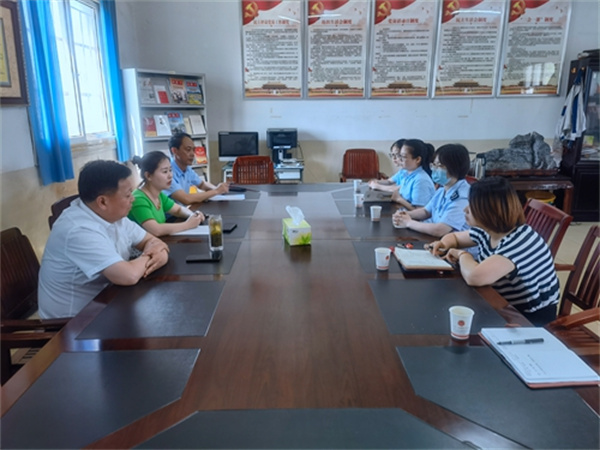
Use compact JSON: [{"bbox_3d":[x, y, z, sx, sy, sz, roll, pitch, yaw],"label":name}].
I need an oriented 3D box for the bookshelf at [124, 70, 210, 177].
[{"bbox_3d":[-1.545,-0.860,5.582,0.300,1.800,0.920,12,19,38],"label":"bookshelf"}]

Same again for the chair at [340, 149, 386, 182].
[{"bbox_3d":[0.683,-0.299,5.168,0.550,0.990,0.570,0,14,2],"label":"chair"}]

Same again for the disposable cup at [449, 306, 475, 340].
[{"bbox_3d":[0.518,0.317,1.488,0.075,0.086,0.075,0,14,0],"label":"disposable cup"}]

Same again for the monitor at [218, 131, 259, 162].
[{"bbox_3d":[-0.735,-0.933,5.625,0.480,0.380,0.160,-1,15,-3],"label":"monitor"}]

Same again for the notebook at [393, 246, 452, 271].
[{"bbox_3d":[0.571,0.165,2.232,0.215,0.018,0.290,0,14,0],"label":"notebook"}]

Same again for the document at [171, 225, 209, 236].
[{"bbox_3d":[-0.629,0.029,2.821,0.280,0.010,0.220,0,14,0],"label":"document"}]

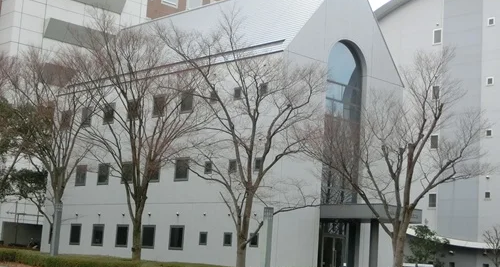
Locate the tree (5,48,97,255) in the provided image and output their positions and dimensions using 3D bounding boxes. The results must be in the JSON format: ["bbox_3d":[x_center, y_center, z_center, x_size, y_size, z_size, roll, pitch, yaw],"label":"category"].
[{"bbox_3d":[-10.756,1.072,43.935,5.058,11.771,4.906,6,-9,-12],"label":"tree"}]

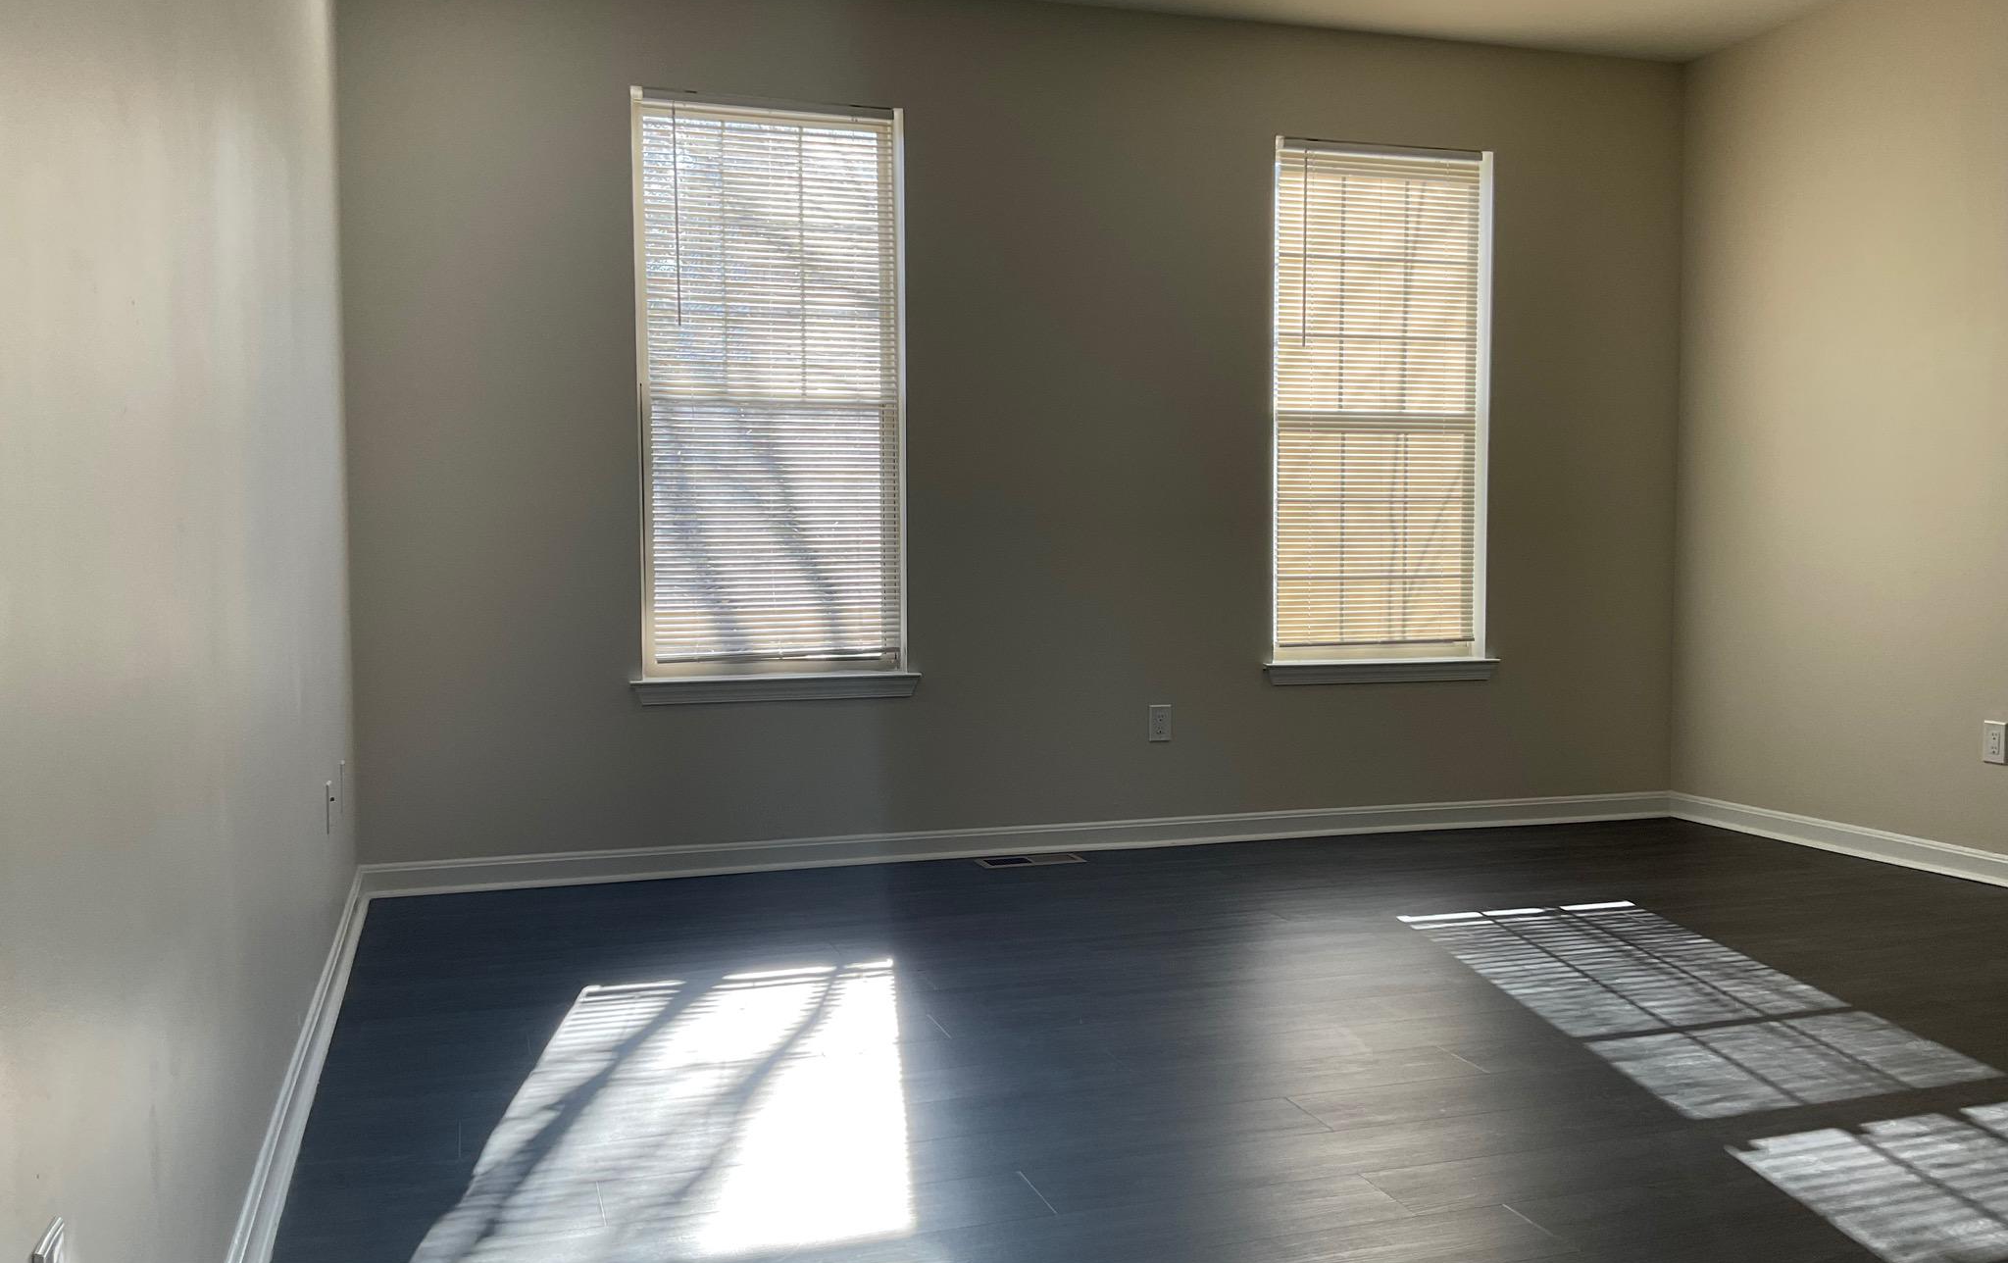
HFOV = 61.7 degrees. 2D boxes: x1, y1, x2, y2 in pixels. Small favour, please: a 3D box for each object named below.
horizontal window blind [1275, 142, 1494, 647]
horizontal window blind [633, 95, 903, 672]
[{"bbox_3d":[1.279,-0.730,5.726,0.893,1.803,0.105,-1,3,-18],"label":"horizontal window blind"},{"bbox_3d":[-0.698,-0.730,5.112,0.802,1.708,0.045,-1,3,-18],"label":"horizontal window blind"}]

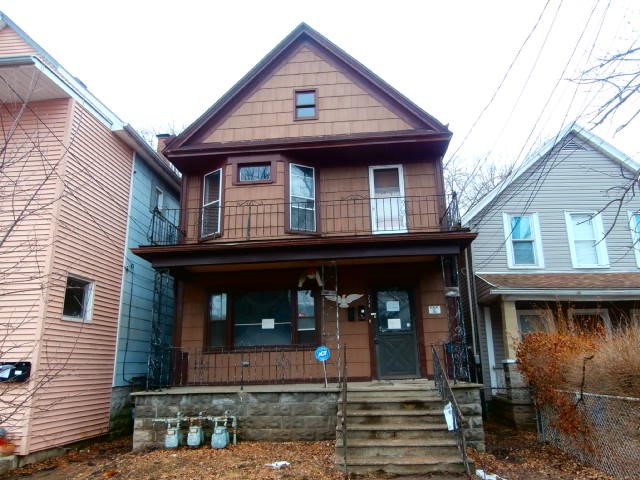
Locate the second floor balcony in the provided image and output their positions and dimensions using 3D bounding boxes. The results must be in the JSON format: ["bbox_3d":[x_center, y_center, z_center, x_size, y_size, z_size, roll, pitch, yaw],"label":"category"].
[{"bbox_3d":[-0.295,-0.173,9.715,6.140,0.790,1.830,-3,-15,4],"label":"second floor balcony"}]

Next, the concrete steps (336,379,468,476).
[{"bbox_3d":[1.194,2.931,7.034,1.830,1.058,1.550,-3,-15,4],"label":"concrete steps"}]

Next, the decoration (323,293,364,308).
[{"bbox_3d":[0.558,1.401,10.218,0.942,0.330,0.070,-3,-15,4],"label":"decoration"}]

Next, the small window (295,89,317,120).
[{"bbox_3d":[-0.342,-3.349,10.926,0.565,0.878,0.110,-3,-15,4],"label":"small window"}]

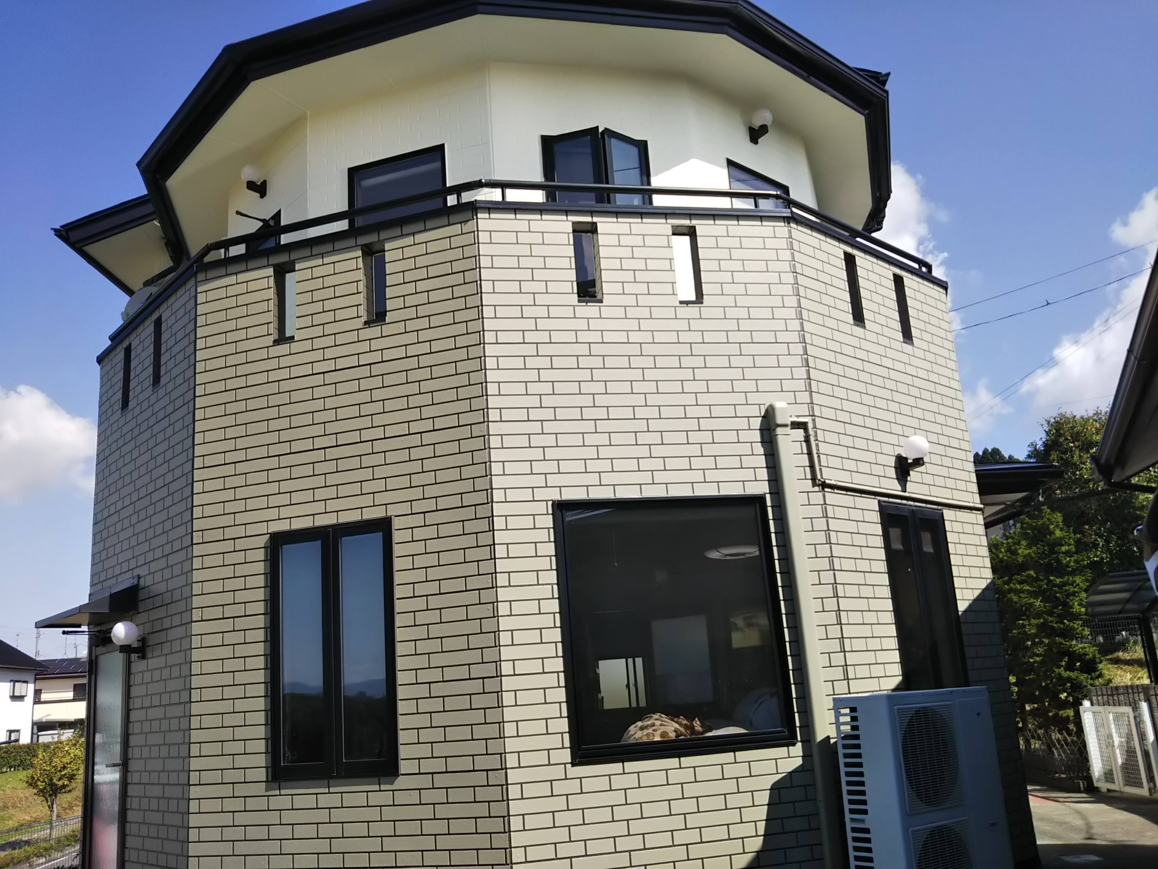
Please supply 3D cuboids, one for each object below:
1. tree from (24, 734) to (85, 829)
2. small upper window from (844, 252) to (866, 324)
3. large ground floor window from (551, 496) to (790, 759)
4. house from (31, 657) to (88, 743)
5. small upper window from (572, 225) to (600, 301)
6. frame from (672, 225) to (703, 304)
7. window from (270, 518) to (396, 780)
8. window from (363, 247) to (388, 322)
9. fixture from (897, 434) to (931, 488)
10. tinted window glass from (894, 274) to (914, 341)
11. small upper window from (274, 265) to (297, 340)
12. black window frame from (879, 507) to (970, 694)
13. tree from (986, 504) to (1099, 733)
[{"bbox_3d":[-13.038,8.643,25.000,1.550,2.400,1.500,-4,-14,-1],"label":"tree"},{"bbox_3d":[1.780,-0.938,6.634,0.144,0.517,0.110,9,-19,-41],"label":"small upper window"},{"bbox_3d":[0.513,1.015,5.444,1.200,1.321,0.080,-1,-15,-13],"label":"large ground floor window"},{"bbox_3d":[-33.071,17.975,64.569,9.000,7.200,8.000,-2,-14,-9],"label":"house"},{"bbox_3d":[0.043,-0.997,5.955,0.145,0.480,0.090,-1,-14,-13],"label":"small upper window"},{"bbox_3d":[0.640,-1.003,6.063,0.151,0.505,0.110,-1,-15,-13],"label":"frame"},{"bbox_3d":[-1.333,1.172,5.519,0.780,1.365,0.090,-9,-15,17],"label":"window"},{"bbox_3d":[-1.191,-0.881,6.006,0.158,0.505,0.130,-9,-15,17],"label":"window"},{"bbox_3d":[2.153,0.138,6.437,0.160,0.250,0.215,8,-19,-41],"label":"fixture"},{"bbox_3d":[2.232,-0.859,7.025,0.142,0.515,0.090,9,-19,-41],"label":"tinted window glass"},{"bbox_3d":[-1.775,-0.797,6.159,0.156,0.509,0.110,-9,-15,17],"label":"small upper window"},{"bbox_3d":[2.171,1.110,6.283,0.786,1.363,0.100,9,-19,-41],"label":"black window frame"},{"bbox_3d":[6.430,2.660,13.800,1.650,3.150,1.650,-11,-16,25],"label":"tree"}]

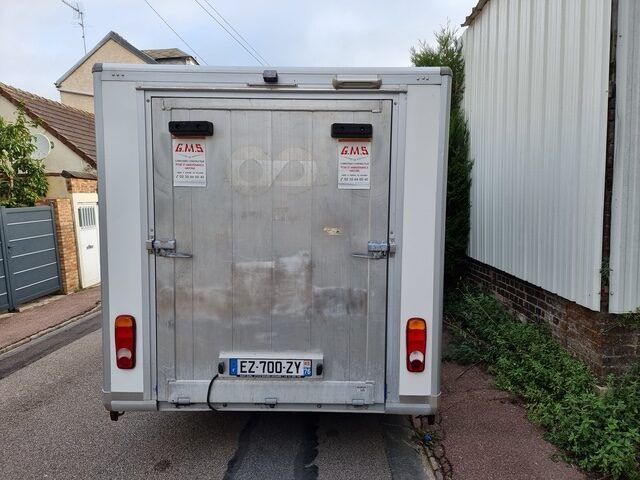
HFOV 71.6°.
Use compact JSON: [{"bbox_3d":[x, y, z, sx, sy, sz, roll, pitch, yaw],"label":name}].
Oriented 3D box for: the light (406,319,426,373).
[{"bbox_3d":[0.606,0.662,2.786,0.128,0.340,0.060,1,5,1],"label":"light"}]

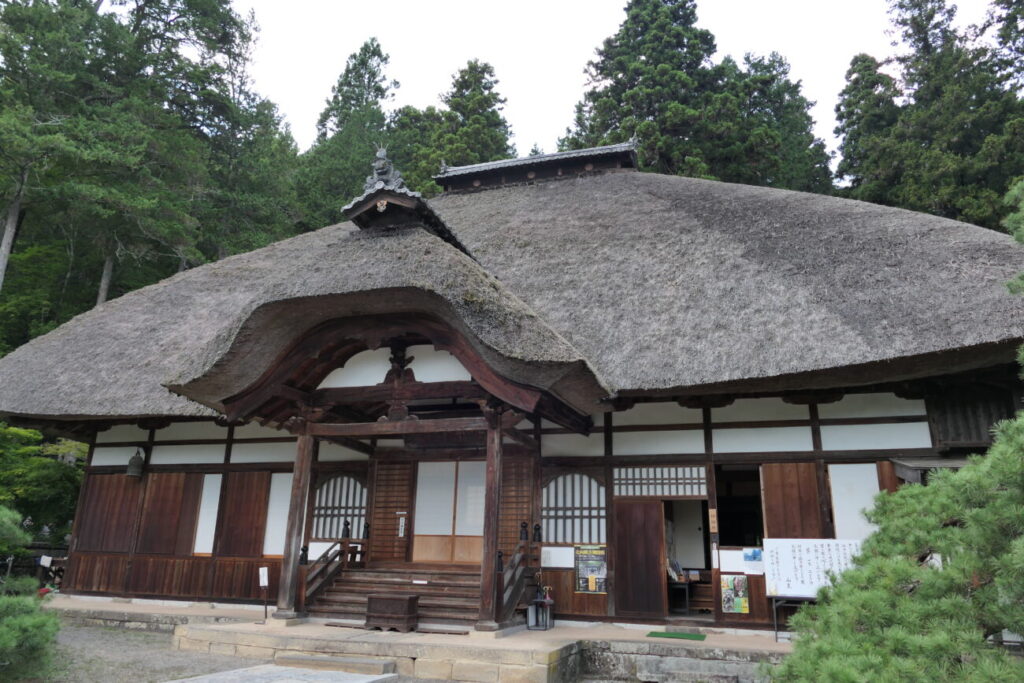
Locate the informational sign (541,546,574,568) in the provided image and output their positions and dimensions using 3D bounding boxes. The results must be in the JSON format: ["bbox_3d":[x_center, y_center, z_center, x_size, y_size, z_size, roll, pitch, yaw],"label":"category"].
[{"bbox_3d":[0.831,3.921,12.898,0.610,0.360,0.020,-4,-17,17],"label":"informational sign"}]

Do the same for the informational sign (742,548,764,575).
[{"bbox_3d":[4.095,3.735,12.057,0.310,0.420,0.015,-4,-18,18],"label":"informational sign"}]

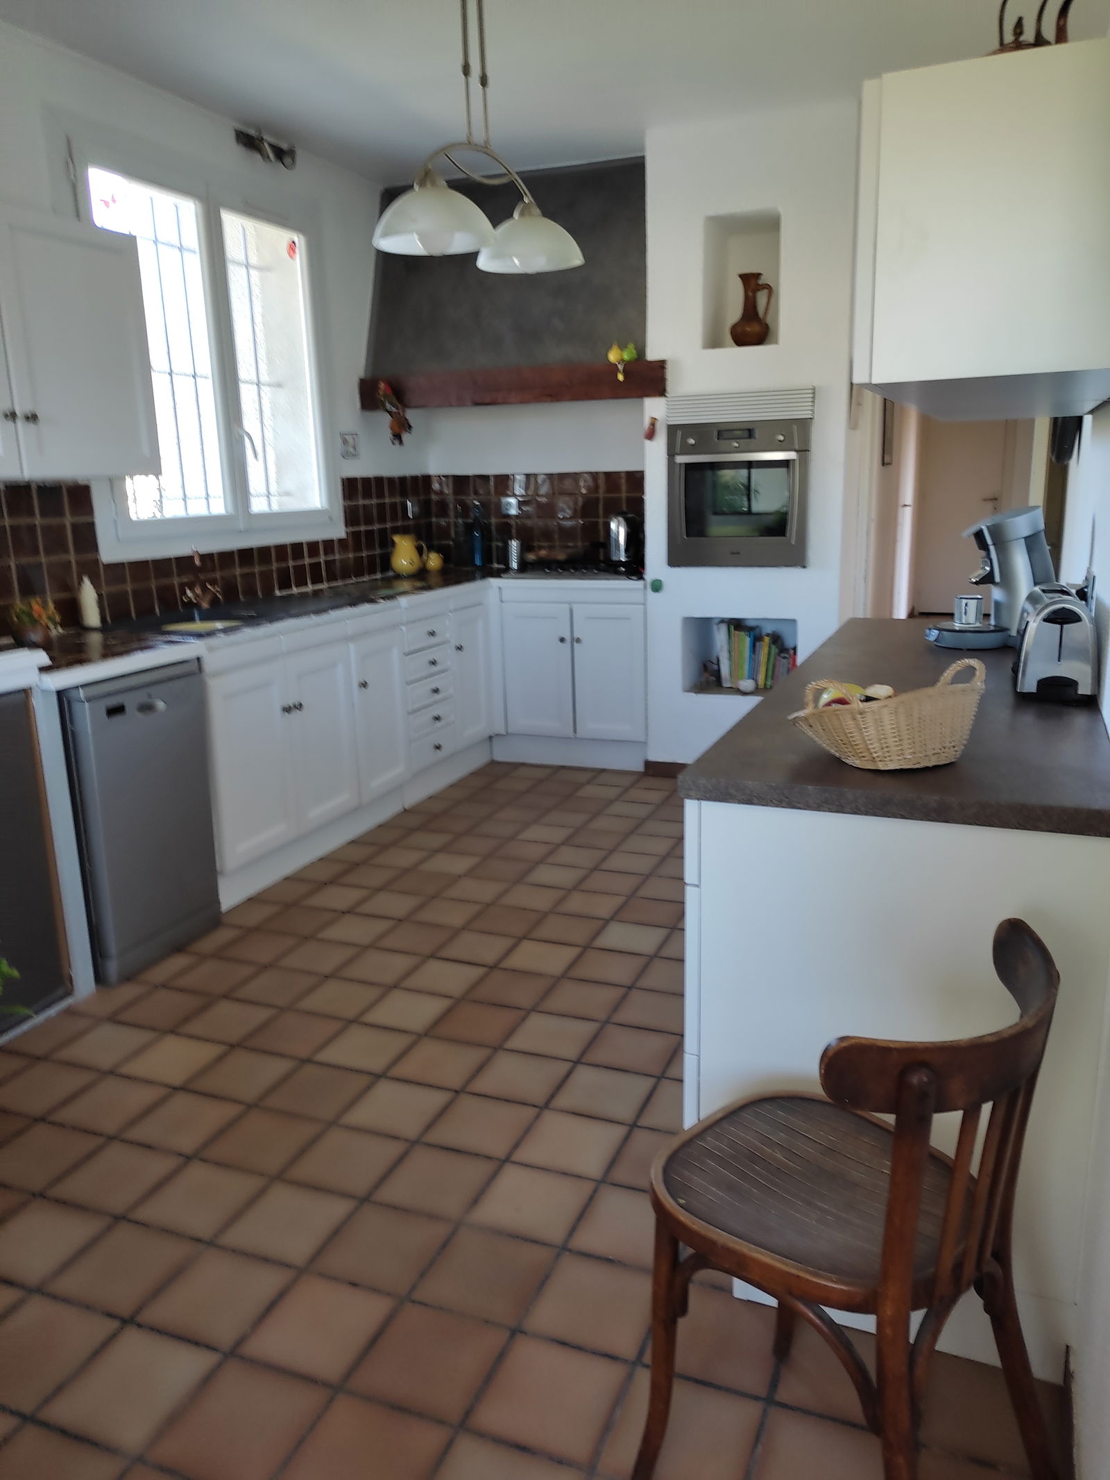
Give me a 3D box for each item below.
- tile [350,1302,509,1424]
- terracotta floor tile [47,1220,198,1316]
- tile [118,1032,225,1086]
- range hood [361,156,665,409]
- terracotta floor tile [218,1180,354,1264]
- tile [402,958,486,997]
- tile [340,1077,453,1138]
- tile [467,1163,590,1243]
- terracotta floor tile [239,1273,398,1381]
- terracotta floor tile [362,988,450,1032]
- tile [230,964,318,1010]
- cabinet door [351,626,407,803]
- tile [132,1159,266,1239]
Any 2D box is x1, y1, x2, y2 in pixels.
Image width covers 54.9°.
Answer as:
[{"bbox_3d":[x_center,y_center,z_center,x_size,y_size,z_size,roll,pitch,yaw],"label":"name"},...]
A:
[{"bbox_3d":[-0.197,0.989,1.696,0.198,0.015,0.198,4,14,22],"label":"tile"},{"bbox_3d":[-0.774,0.951,1.924,0.193,0.012,0.193,4,14,22],"label":"terracotta floor tile"},{"bbox_3d":[-0.941,0.789,2.632,0.193,0.012,0.193,4,14,22],"label":"tile"},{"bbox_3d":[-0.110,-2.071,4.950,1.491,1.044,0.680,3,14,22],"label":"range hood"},{"bbox_3d":[-0.515,0.939,2.073,0.193,0.015,0.191,4,15,19],"label":"terracotta floor tile"},{"bbox_3d":[-0.311,0.677,3.028,0.193,0.012,0.193,4,14,22],"label":"tile"},{"bbox_3d":[-0.341,0.801,2.322,0.189,0.012,0.189,3,14,22],"label":"tile"},{"bbox_3d":[-0.045,0.918,2.109,0.193,0.015,0.191,4,15,19],"label":"tile"},{"bbox_3d":[-0.386,0.977,1.770,0.198,0.015,0.198,4,14,22],"label":"terracotta floor tile"},{"bbox_3d":[-0.394,0.732,2.875,0.193,0.015,0.191,4,15,19],"label":"terracotta floor tile"},{"bbox_3d":[-0.761,0.677,2.916,0.189,0.012,0.189,3,14,22],"label":"tile"},{"bbox_3d":[-0.700,-0.106,4.290,0.022,0.645,0.384,4,14,22],"label":"cabinet door"},{"bbox_3d":[-0.697,0.905,2.105,0.193,0.012,0.193,4,14,22],"label":"tile"}]

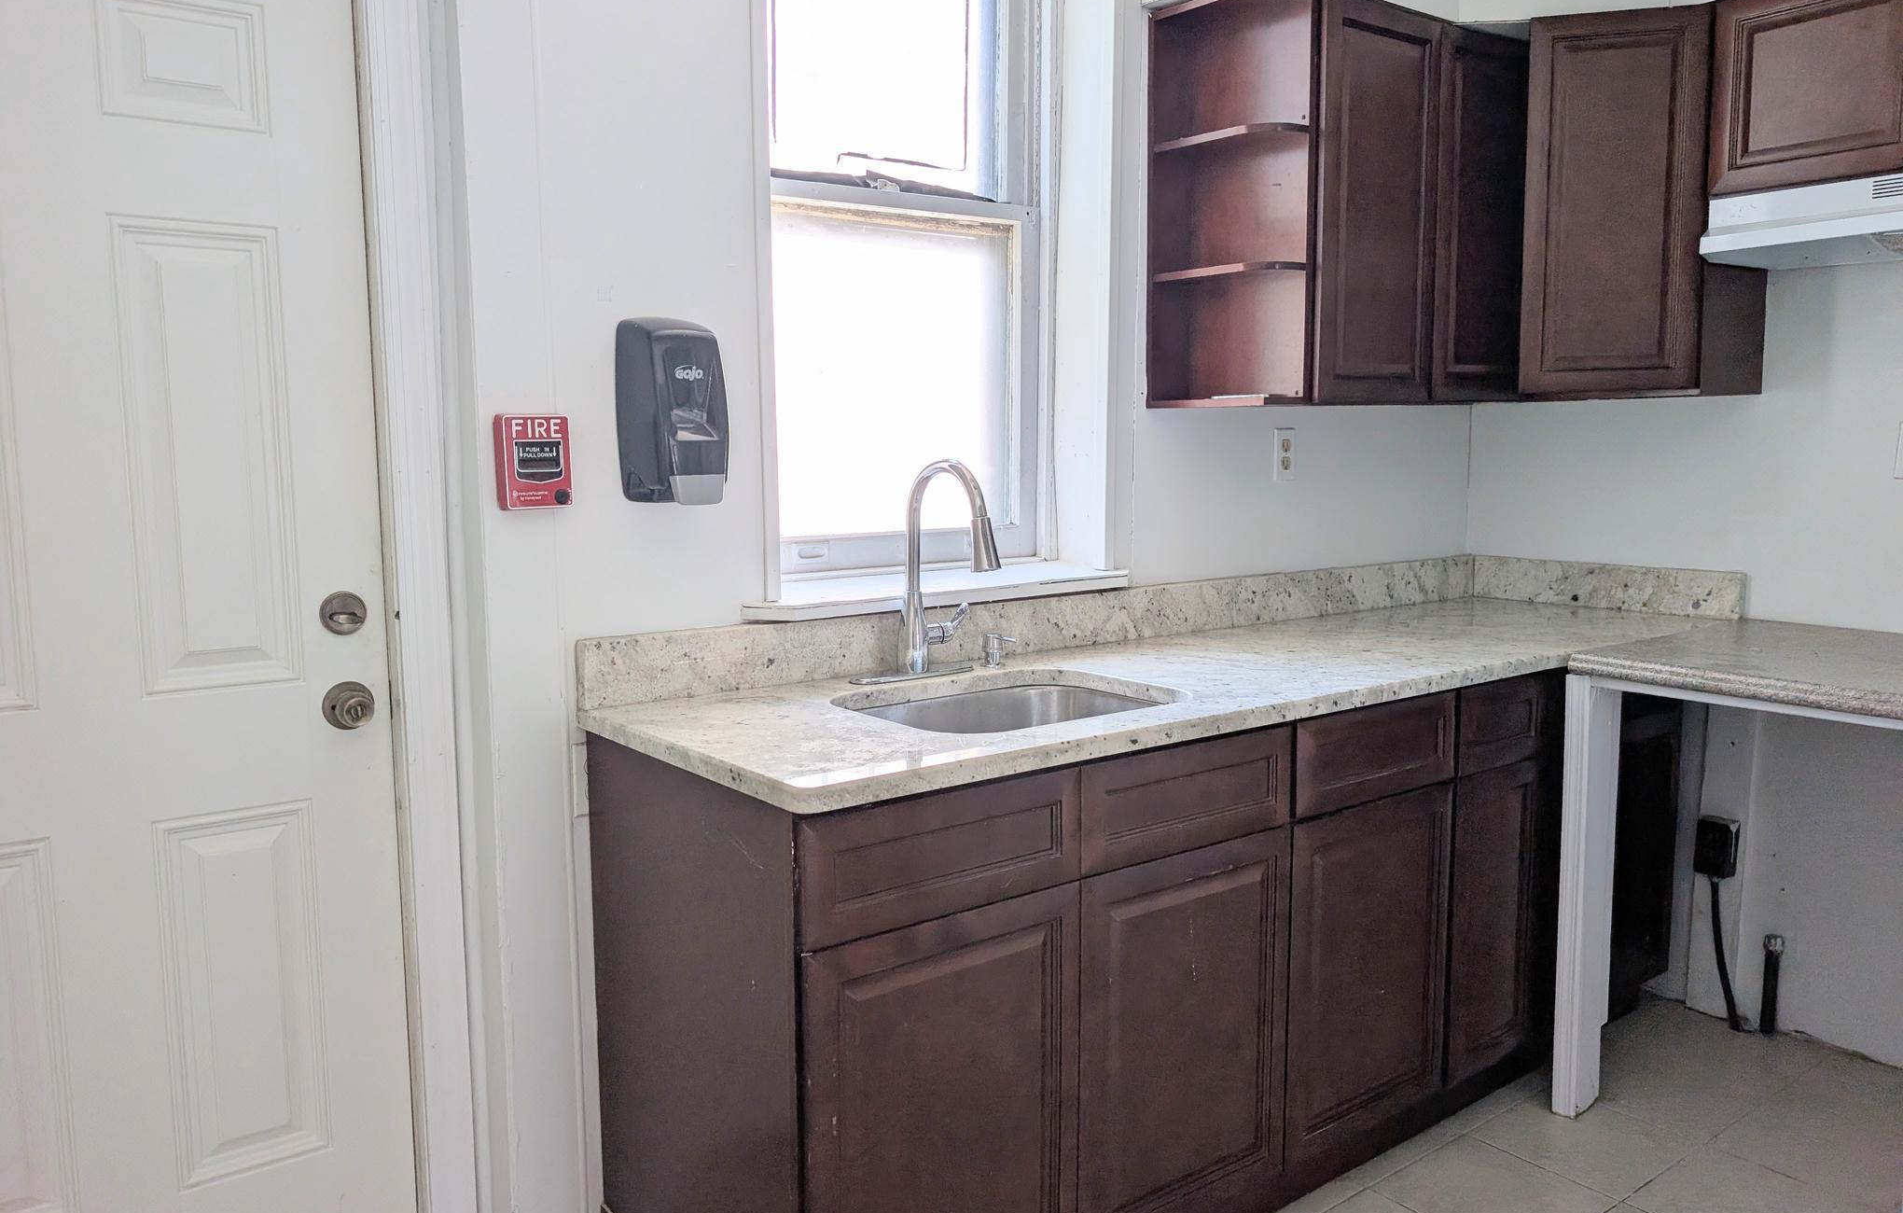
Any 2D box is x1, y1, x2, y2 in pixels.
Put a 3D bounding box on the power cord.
[{"bbox_3d":[1.743,0.779,2.967,0.035,0.338,0.092,-5,8,-37],"label":"power cord"}]

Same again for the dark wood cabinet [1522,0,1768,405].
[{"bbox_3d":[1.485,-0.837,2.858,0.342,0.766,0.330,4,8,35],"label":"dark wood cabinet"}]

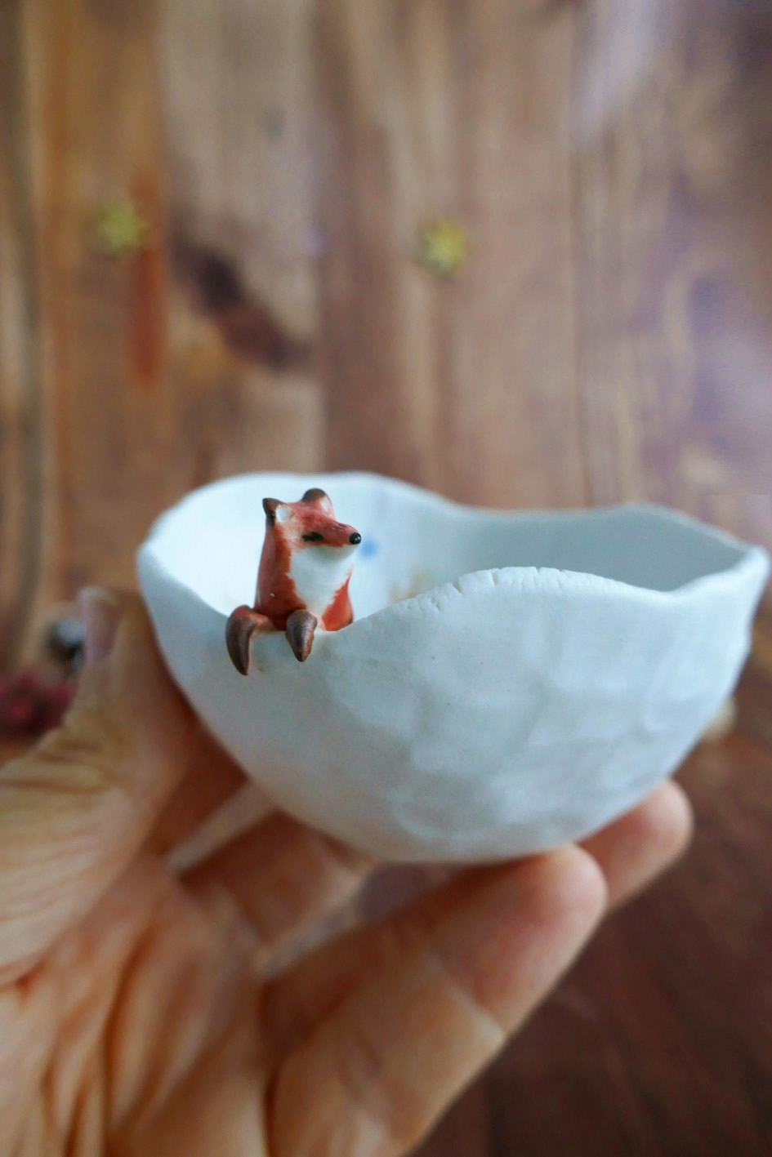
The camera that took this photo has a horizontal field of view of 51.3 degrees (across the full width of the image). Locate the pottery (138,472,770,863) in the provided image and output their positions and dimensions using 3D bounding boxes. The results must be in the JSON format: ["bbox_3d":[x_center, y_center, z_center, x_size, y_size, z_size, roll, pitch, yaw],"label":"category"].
[{"bbox_3d":[0.010,0.012,0.124,0.087,0.055,0.087,0,12,0],"label":"pottery"}]

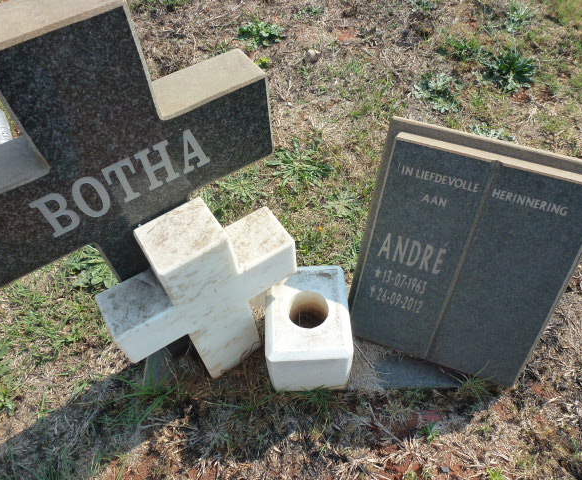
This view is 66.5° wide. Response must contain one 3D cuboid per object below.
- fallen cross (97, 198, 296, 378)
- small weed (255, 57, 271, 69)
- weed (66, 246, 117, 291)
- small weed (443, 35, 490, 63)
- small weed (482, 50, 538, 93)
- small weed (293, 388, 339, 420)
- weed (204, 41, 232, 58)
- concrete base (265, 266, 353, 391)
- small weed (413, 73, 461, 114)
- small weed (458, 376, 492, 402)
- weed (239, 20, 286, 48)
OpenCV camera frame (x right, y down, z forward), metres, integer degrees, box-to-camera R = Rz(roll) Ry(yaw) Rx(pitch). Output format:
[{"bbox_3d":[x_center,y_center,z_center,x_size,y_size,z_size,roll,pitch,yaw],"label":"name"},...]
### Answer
[{"bbox_3d":[-0.211,0.161,1.157,0.449,0.577,0.133,-29,57,-17],"label":"fallen cross"},{"bbox_3d":[-0.151,-0.922,2.309,0.084,0.034,0.072,-6,53,-1],"label":"small weed"},{"bbox_3d":[-0.691,0.097,1.563,0.170,0.060,0.160,-36,59,-22],"label":"weed"},{"bbox_3d":[0.903,-0.987,2.284,0.188,0.057,0.138,16,56,15],"label":"small weed"},{"bbox_3d":[1.052,-0.814,2.137,0.199,0.070,0.183,21,57,18],"label":"small weed"},{"bbox_3d":[0.071,0.455,1.243,0.130,0.060,0.085,0,53,3],"label":"small weed"},{"bbox_3d":[-0.390,-1.016,2.384,0.118,0.047,0.106,-11,53,-5],"label":"weed"},{"bbox_3d":[0.050,0.257,1.282,0.227,0.237,0.274,-3,53,1],"label":"concrete base"},{"bbox_3d":[0.686,-0.692,2.075,0.182,0.055,0.190,14,55,13],"label":"small weed"},{"bbox_3d":[0.523,0.421,1.259,0.080,0.055,0.085,-37,59,-22],"label":"small weed"},{"bbox_3d":[-0.164,-1.138,2.454,0.245,0.061,0.164,-6,53,-1],"label":"weed"}]

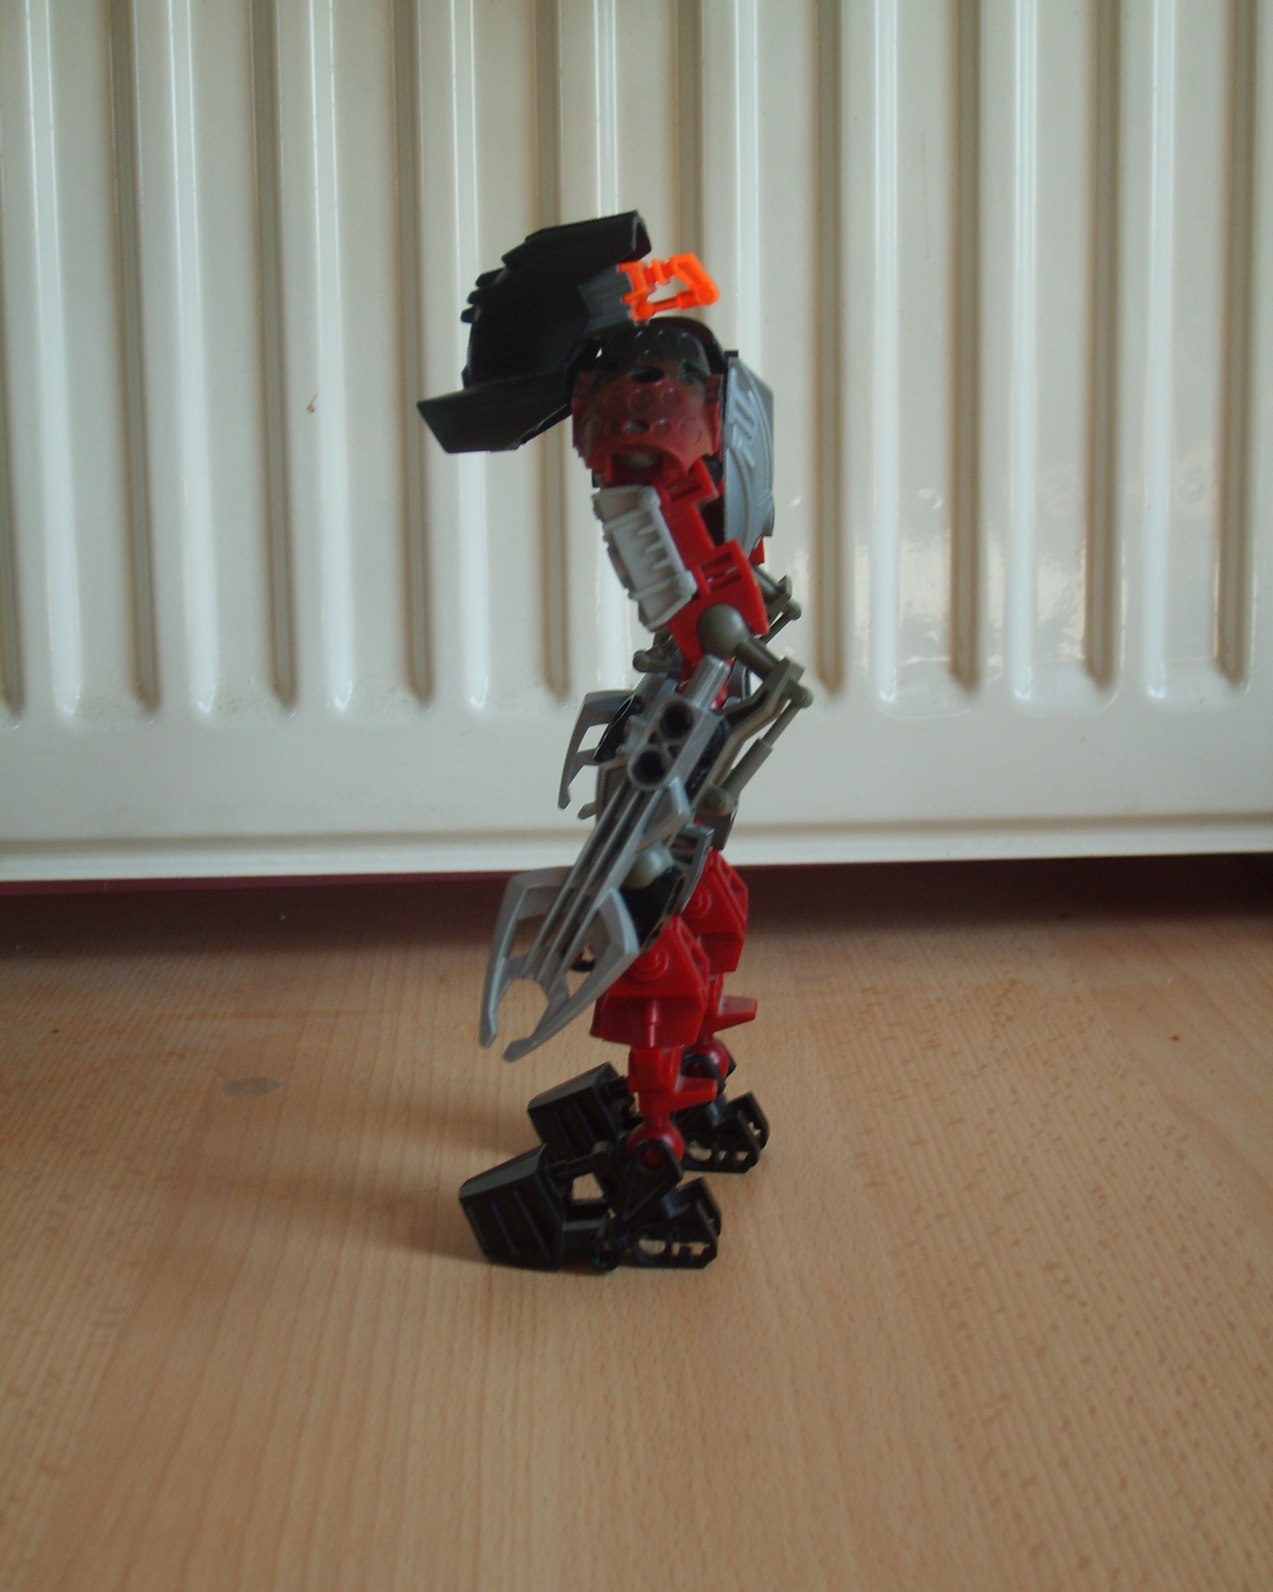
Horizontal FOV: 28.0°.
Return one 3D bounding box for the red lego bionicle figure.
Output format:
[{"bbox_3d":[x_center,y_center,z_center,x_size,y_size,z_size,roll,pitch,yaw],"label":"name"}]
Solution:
[{"bbox_3d":[-0.001,-0.013,0.453,0.068,0.178,0.102,2,12,11],"label":"red lego bionicle figure"}]

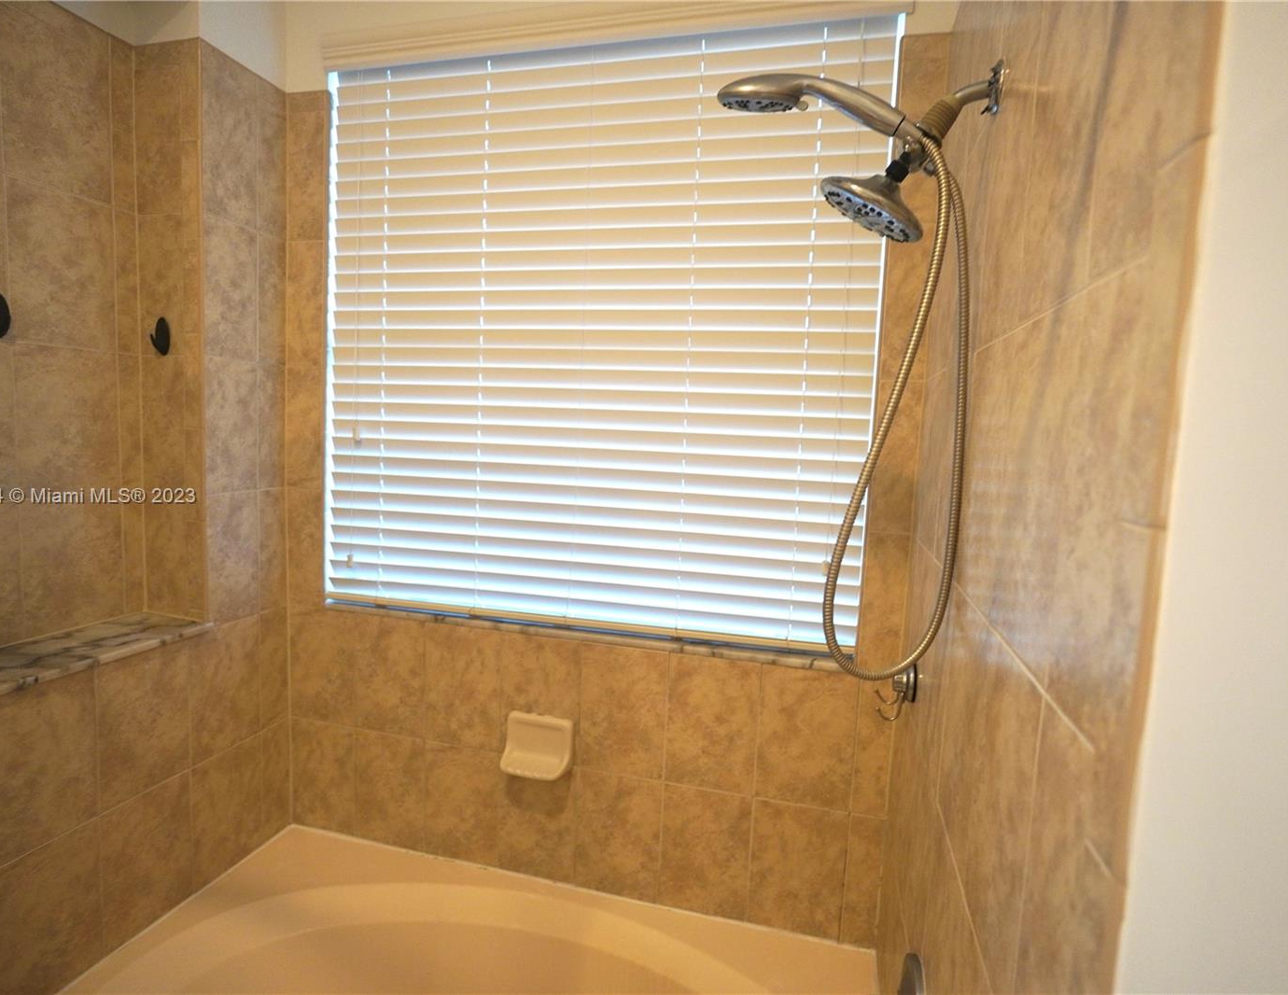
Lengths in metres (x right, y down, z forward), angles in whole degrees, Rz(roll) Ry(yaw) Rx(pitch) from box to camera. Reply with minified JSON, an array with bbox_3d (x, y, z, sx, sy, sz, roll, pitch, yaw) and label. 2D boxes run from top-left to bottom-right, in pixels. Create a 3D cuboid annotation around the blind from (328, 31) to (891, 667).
[{"bbox_3d":[-0.156,-0.338,1.498,1.275,1.255,0.050,4,6,15],"label":"blind"}]

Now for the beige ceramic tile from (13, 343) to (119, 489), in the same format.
[{"bbox_3d":[-1.202,-0.157,1.390,0.010,0.302,0.200,4,6,15],"label":"beige ceramic tile"}]

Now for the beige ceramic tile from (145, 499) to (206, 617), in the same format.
[{"bbox_3d":[-1.089,0.135,1.545,0.188,0.279,0.010,4,6,15],"label":"beige ceramic tile"}]

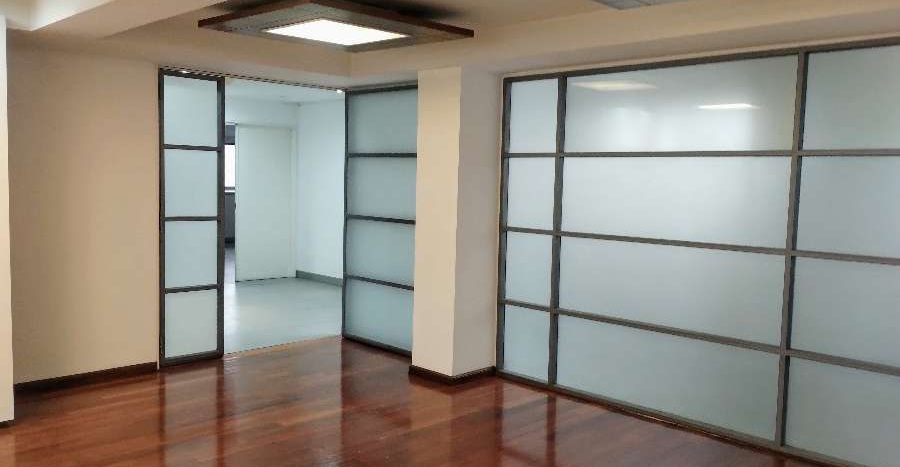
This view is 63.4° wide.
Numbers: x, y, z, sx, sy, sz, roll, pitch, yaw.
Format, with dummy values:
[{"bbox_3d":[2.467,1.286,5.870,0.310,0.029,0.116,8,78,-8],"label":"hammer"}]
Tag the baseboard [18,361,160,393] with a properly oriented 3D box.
[{"bbox_3d":[-2.541,0.998,5.013,1.069,0.063,0.022,-3,6,-45],"label":"baseboard"}]

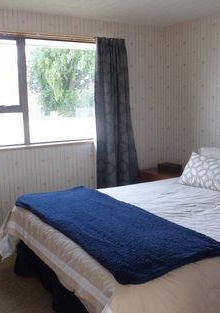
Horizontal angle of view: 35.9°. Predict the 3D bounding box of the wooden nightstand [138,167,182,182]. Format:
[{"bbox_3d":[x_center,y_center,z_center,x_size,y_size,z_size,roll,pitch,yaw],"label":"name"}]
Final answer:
[{"bbox_3d":[0.736,0.450,4.389,0.470,0.490,0.550,-7,11,-33],"label":"wooden nightstand"}]

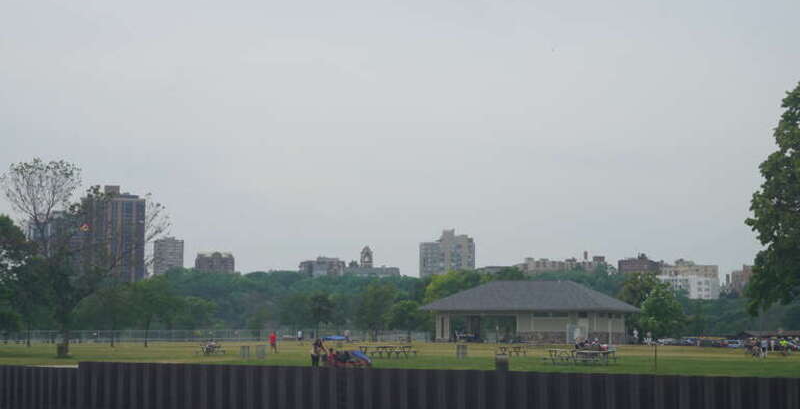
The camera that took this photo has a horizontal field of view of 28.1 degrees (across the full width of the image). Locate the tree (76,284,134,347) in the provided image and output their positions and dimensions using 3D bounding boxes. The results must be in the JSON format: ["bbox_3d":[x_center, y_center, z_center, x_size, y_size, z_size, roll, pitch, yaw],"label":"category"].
[{"bbox_3d":[-30.930,11.684,168.000,6.000,6.560,5.800,0,-4,0],"label":"tree"}]

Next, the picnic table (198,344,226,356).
[{"bbox_3d":[-13.832,10.715,118.000,1.950,0.800,1.500,0,-4,0],"label":"picnic table"}]

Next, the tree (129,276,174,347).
[{"bbox_3d":[-25.944,11.197,167.000,5.200,7.360,5.200,0,-4,0],"label":"tree"}]

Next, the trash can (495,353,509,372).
[{"bbox_3d":[4.569,7.134,72.000,0.610,0.930,0.610,0,-4,0],"label":"trash can"}]

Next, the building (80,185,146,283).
[{"bbox_3d":[-205.973,25.881,1150.000,43.000,79.080,30.000,1,-5,-15],"label":"building"}]

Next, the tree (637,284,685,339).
[{"bbox_3d":[36.923,15.051,225.000,6.700,8.160,6.500,0,-4,0],"label":"tree"}]

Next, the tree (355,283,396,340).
[{"bbox_3d":[-3.599,15.720,235.000,6.200,8.520,6.200,0,-4,0],"label":"tree"}]

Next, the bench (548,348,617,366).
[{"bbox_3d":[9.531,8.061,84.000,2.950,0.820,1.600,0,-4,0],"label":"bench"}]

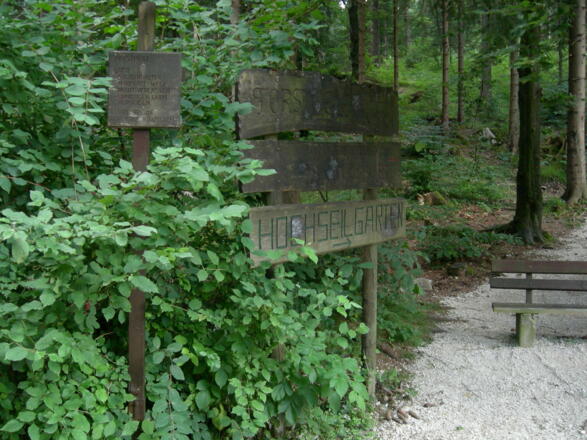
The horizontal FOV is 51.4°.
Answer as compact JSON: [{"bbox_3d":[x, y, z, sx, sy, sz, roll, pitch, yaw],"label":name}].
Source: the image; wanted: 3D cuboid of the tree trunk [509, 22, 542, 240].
[{"bbox_3d":[4.696,-1.743,12.300,0.600,4.500,0.600,1,2,21],"label":"tree trunk"}]

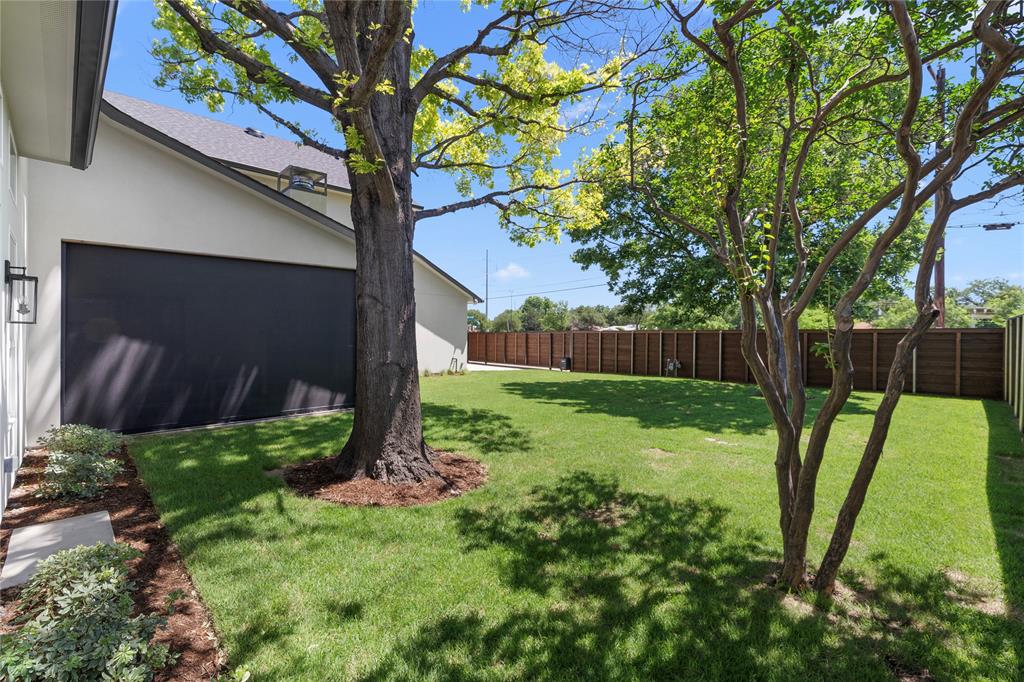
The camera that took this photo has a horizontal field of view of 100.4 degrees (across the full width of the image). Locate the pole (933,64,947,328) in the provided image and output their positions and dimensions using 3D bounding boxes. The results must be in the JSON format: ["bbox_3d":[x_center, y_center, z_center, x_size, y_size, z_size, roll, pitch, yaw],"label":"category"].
[{"bbox_3d":[14.600,-4.000,14.500,0.280,10.900,0.280,0,1,0],"label":"pole"}]

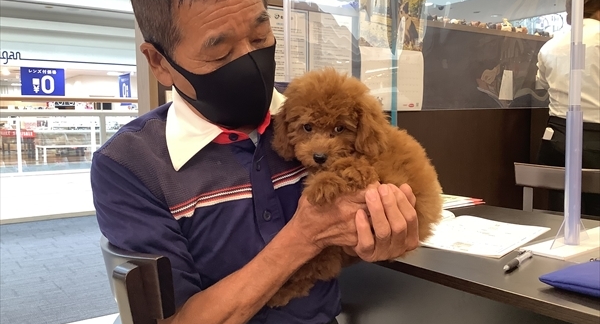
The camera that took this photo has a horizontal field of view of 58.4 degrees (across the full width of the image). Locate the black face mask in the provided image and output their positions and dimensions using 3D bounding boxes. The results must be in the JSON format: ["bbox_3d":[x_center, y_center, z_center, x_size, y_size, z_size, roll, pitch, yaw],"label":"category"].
[{"bbox_3d":[-0.092,-0.107,0.729,0.138,0.110,0.115,-28,39,-36],"label":"black face mask"}]

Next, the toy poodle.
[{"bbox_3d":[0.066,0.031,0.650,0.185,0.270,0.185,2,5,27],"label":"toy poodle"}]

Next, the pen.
[{"bbox_3d":[0.359,0.161,0.880,0.016,0.014,0.140,3,6,40],"label":"pen"}]

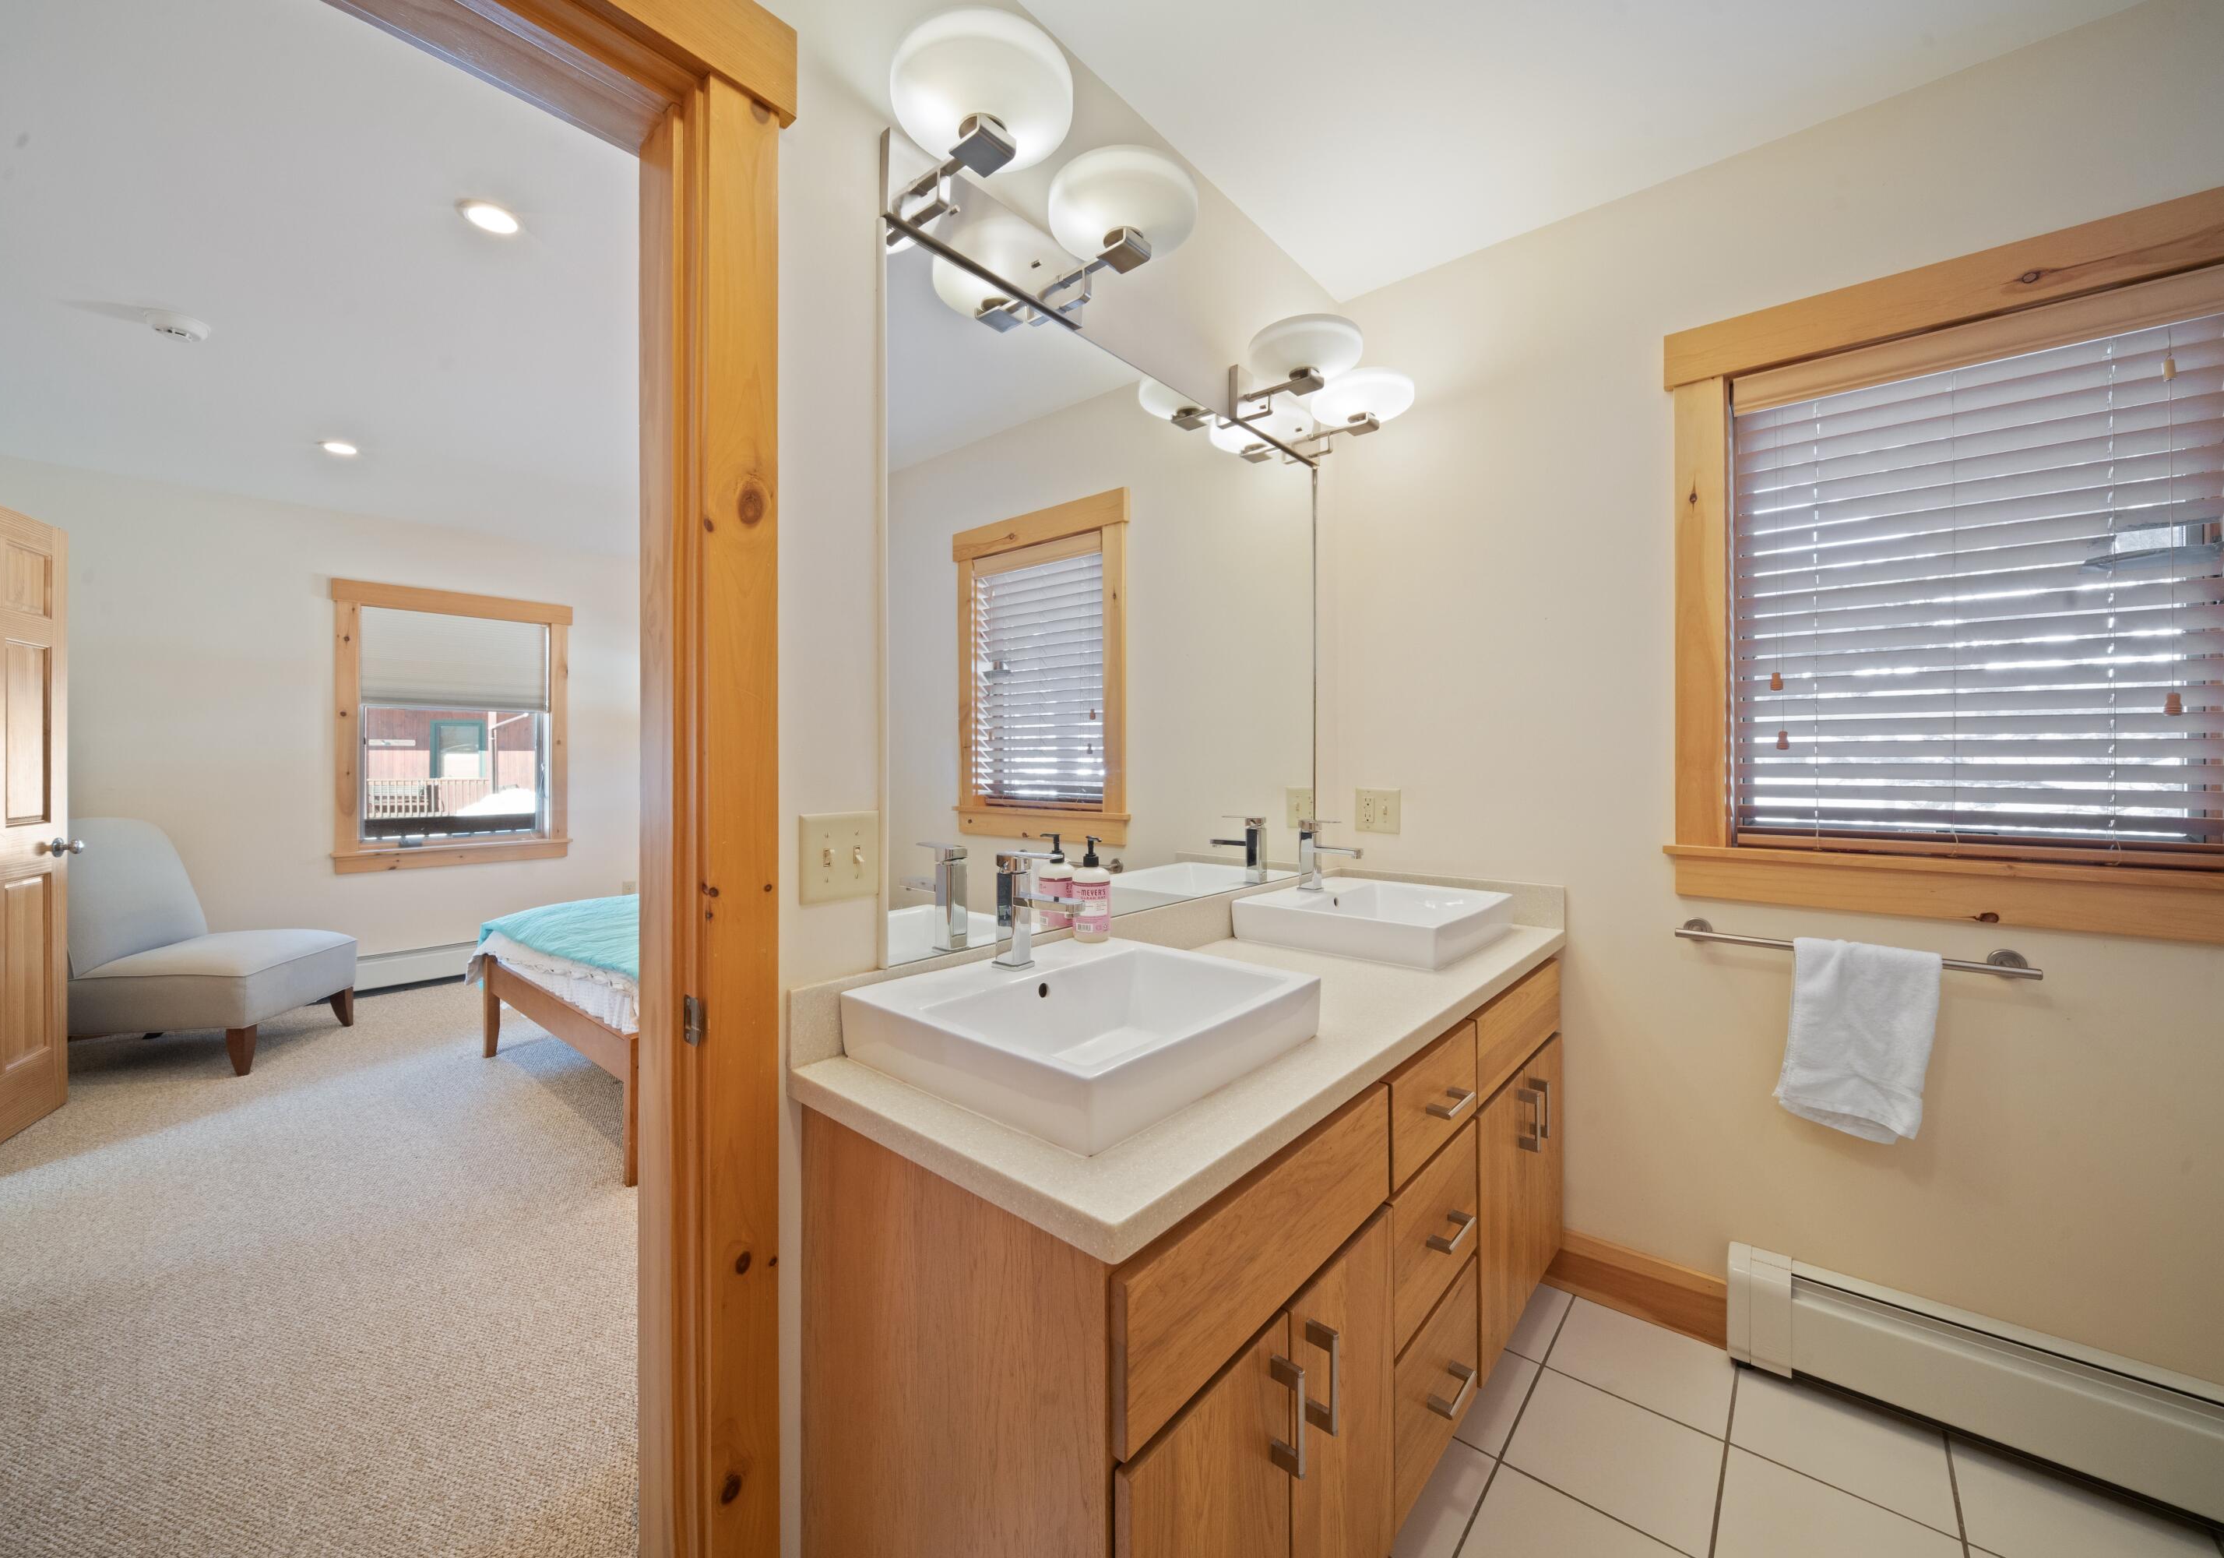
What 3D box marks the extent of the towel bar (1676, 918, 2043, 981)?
[{"bbox_3d":[1.417,0.322,1.518,0.510,0.048,0.080,1,1,38],"label":"towel bar"}]

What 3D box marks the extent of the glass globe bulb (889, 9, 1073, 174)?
[{"bbox_3d":[-0.187,-0.971,1.110,0.250,0.120,0.250,0,1,0],"label":"glass globe bulb"}]

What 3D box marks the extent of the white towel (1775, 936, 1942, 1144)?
[{"bbox_3d":[1.414,0.494,1.483,0.215,0.355,0.065,1,1,38],"label":"white towel"}]

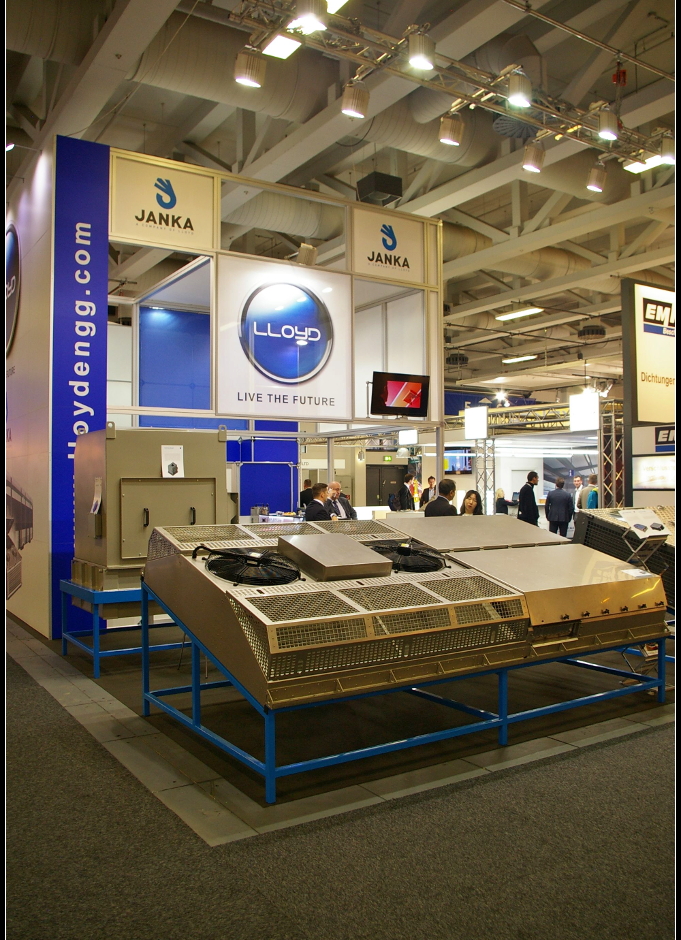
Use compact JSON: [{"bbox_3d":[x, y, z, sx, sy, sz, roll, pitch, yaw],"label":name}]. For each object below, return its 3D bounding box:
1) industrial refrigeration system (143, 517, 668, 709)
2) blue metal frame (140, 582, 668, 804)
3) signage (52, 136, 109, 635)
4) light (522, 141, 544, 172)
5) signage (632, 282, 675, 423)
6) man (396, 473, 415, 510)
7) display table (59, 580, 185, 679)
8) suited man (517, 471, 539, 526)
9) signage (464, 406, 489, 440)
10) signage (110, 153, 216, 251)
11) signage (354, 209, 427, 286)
[{"bbox_3d":[0.574,0.776,5.528,3.368,0.502,1.947,1,13,-33],"label":"industrial refrigeration system"},{"bbox_3d":[0.452,1.192,5.272,3.124,0.889,1.830,1,-2,-33],"label":"blue metal frame"},{"bbox_3d":[-2.774,-0.895,8.217,0.573,5.321,0.060,1,-2,-32],"label":"signage"},{"bbox_3d":[2.266,-3.671,9.000,0.235,0.300,0.235,1,11,-32],"label":"light"},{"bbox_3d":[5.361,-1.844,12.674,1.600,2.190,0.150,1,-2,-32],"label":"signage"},{"bbox_3d":[1.404,0.966,16.471,0.340,1.770,0.500,0,-2,-3],"label":"man"},{"bbox_3d":[-1.813,1.434,7.362,1.383,0.732,1.131,1,-2,-33],"label":"display table"},{"bbox_3d":[3.515,0.985,14.382,0.350,1.830,0.500,0,-2,-28],"label":"suited man"},{"bbox_3d":[2.694,-0.921,15.200,0.090,0.640,0.650,1,-2,-32],"label":"signage"},{"bbox_3d":[-2.092,-3.148,9.142,1.257,0.954,0.050,1,-2,-31],"label":"signage"},{"bbox_3d":[0.687,-3.135,10.817,1.212,0.909,0.050,1,-2,-31],"label":"signage"}]

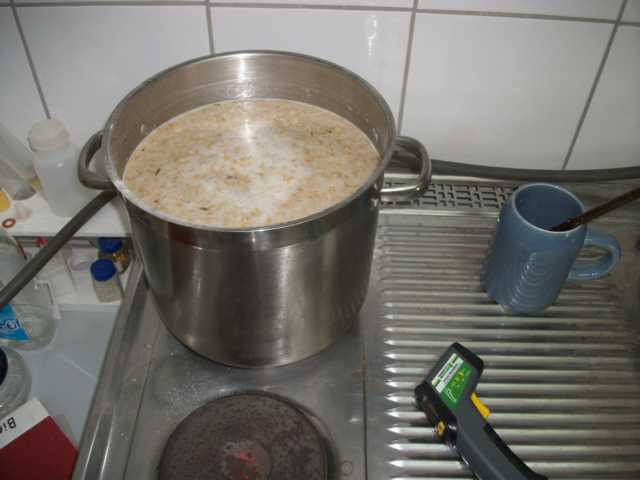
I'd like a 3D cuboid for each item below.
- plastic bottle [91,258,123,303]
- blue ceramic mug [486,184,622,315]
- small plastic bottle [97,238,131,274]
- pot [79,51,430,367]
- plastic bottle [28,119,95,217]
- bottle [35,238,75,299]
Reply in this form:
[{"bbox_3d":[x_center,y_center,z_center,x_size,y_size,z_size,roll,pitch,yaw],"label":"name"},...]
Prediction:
[{"bbox_3d":[-0.238,0.045,0.635,0.030,0.046,0.030,1,47,-1],"label":"plastic bottle"},{"bbox_3d":[0.254,0.012,0.614,0.130,0.120,0.084,6,47,4],"label":"blue ceramic mug"},{"bbox_3d":[-0.240,0.014,0.662,0.031,0.048,0.031,1,47,-1],"label":"small plastic bottle"},{"bbox_3d":[-0.062,-0.033,0.590,0.311,0.207,0.260,1,47,-1],"label":"pot"},{"bbox_3d":[-0.285,-0.080,0.629,0.051,0.099,0.051,1,47,-1],"label":"plastic bottle"},{"bbox_3d":[-0.296,0.034,0.633,0.035,0.061,0.035,1,47,-1],"label":"bottle"}]

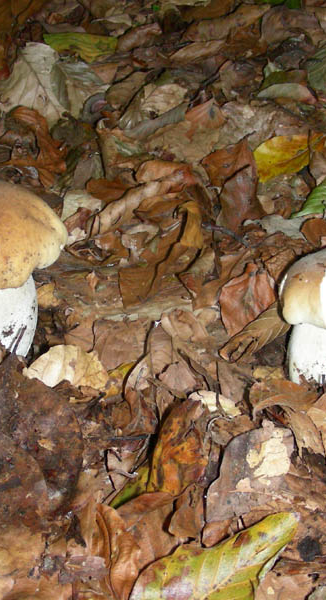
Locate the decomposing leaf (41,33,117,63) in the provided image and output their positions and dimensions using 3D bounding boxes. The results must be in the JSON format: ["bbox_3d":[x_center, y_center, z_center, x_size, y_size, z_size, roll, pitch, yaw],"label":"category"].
[{"bbox_3d":[-0.077,-0.235,0.817,0.072,0.018,0.041,20,46,21],"label":"decomposing leaf"}]

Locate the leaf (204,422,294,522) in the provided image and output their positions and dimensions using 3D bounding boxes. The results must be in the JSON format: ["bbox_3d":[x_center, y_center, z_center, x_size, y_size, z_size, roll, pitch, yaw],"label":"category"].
[{"bbox_3d":[0.046,0.090,0.466,0.043,0.020,0.063,20,46,21],"label":"leaf"}]

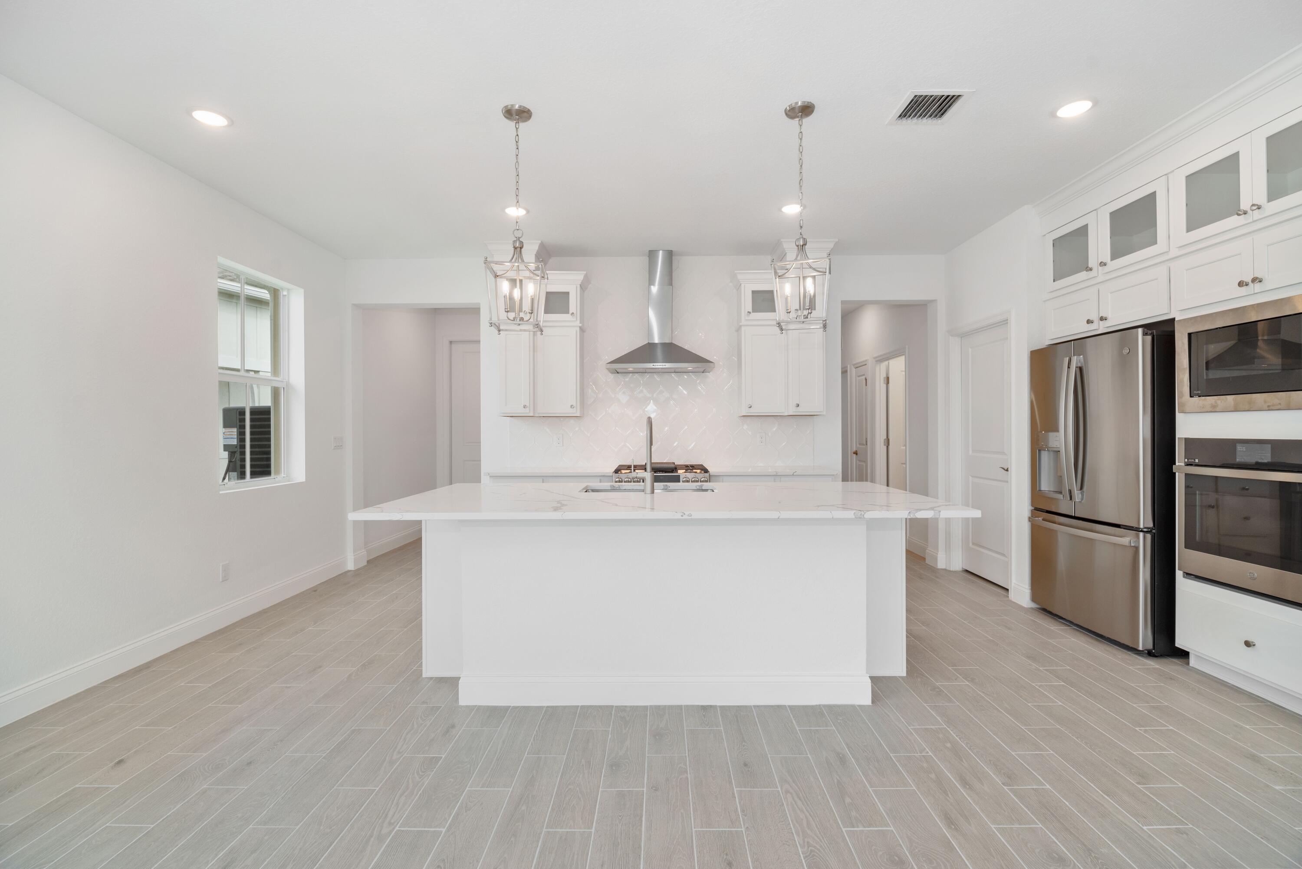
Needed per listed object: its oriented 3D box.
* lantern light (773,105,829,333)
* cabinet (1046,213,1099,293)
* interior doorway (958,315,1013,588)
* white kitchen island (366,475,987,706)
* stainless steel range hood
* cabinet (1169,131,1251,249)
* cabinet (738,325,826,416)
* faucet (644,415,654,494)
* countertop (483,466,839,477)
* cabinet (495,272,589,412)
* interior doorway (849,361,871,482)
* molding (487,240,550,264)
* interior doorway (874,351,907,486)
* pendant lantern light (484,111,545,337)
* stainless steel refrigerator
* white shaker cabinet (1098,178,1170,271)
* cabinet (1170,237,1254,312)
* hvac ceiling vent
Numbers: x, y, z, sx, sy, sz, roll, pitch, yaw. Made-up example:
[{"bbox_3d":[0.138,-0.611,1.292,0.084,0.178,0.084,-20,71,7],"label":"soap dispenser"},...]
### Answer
[{"bbox_3d":[0.723,-1.044,2.604,0.262,1.070,0.262,0,0,17],"label":"lantern light"},{"bbox_3d":[2.878,-1.155,3.467,0.410,0.415,0.450,0,0,1],"label":"cabinet"},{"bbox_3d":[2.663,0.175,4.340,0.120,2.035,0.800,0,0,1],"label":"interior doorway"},{"bbox_3d":[0.069,0.780,2.874,2.635,0.929,1.215,0,1,1],"label":"white kitchen island"},{"bbox_3d":[0.081,-1.060,4.650,0.879,1.012,0.500,0,1,1],"label":"stainless steel range hood"},{"bbox_3d":[3.086,-1.216,2.747,0.520,0.416,0.408,0,1,1],"label":"cabinet"},{"bbox_3d":[1.105,-0.539,4.719,0.708,0.763,0.340,0,1,1],"label":"cabinet"},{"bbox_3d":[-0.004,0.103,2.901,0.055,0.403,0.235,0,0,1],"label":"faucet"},{"bbox_3d":[0.085,0.310,4.537,2.740,0.033,0.670,0,0,1],"label":"countertop"},{"bbox_3d":[-0.921,-0.765,4.740,0.700,1.222,0.355,0,1,1],"label":"cabinet"},{"bbox_3d":[2.716,0.144,6.967,0.120,2.105,0.688,0,1,1],"label":"interior doorway"},{"bbox_3d":[-1.116,-1.527,4.649,0.455,0.105,0.450,0,0,1],"label":"molding"},{"bbox_3d":[2.666,0.154,5.925,0.130,2.050,0.820,0,0,1],"label":"interior doorway"},{"bbox_3d":[-0.642,-1.034,2.613,0.262,1.070,0.262,0,0,-6],"label":"pendant lantern light"},{"bbox_3d":[2.885,0.313,3.282,0.790,1.770,0.910,0,0,1],"label":"stainless steel refrigerator"},{"bbox_3d":[3.093,-1.219,3.203,0.520,0.418,0.475,0,1,1],"label":"white shaker cabinet"},{"bbox_3d":[3.088,-0.802,2.746,0.520,0.271,0.413,0,1,1],"label":"cabinet"},{"bbox_3d":[1.352,-1.584,2.639,0.295,0.030,0.280,0,1,1],"label":"hvac ceiling vent"}]

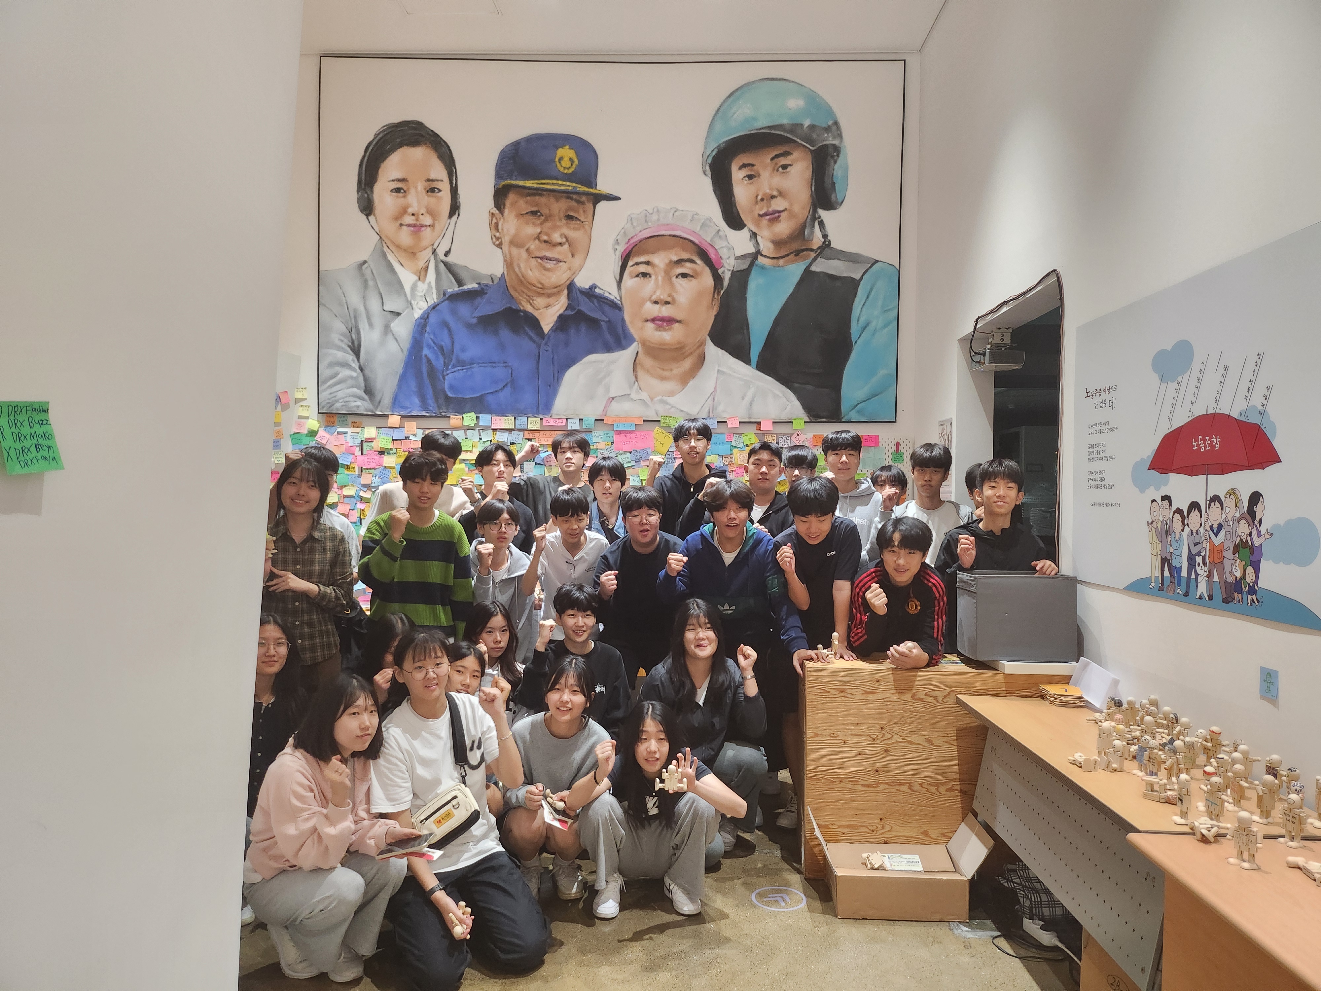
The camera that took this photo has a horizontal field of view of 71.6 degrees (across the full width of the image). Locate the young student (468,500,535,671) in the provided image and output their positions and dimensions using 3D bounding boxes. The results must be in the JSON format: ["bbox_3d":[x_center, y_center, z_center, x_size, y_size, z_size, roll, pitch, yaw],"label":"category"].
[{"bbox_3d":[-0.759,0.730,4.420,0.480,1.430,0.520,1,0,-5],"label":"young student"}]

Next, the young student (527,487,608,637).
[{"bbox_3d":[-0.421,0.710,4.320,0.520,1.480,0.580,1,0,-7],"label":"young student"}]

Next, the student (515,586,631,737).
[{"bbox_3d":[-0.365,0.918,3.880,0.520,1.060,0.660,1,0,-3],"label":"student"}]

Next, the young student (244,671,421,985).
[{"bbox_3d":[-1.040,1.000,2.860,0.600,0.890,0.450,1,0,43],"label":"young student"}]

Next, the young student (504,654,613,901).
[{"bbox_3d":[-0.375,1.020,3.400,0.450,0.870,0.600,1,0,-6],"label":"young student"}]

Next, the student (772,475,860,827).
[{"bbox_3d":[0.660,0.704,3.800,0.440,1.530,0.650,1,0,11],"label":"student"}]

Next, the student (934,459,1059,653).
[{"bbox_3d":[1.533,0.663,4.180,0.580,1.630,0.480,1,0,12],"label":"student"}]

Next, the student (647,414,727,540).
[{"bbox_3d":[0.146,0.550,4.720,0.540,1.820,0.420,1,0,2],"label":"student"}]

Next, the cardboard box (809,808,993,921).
[{"bbox_3d":[0.857,1.325,3.300,0.600,0.275,0.310,1,0,2],"label":"cardboard box"}]

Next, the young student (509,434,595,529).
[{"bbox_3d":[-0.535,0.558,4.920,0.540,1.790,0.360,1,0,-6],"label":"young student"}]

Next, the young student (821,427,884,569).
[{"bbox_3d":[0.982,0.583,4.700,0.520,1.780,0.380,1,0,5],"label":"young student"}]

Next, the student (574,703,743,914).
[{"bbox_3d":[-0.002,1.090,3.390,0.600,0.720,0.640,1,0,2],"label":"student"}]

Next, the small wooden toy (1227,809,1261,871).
[{"bbox_3d":[1.210,0.712,1.900,0.045,0.112,0.075,1,0,-9],"label":"small wooden toy"}]

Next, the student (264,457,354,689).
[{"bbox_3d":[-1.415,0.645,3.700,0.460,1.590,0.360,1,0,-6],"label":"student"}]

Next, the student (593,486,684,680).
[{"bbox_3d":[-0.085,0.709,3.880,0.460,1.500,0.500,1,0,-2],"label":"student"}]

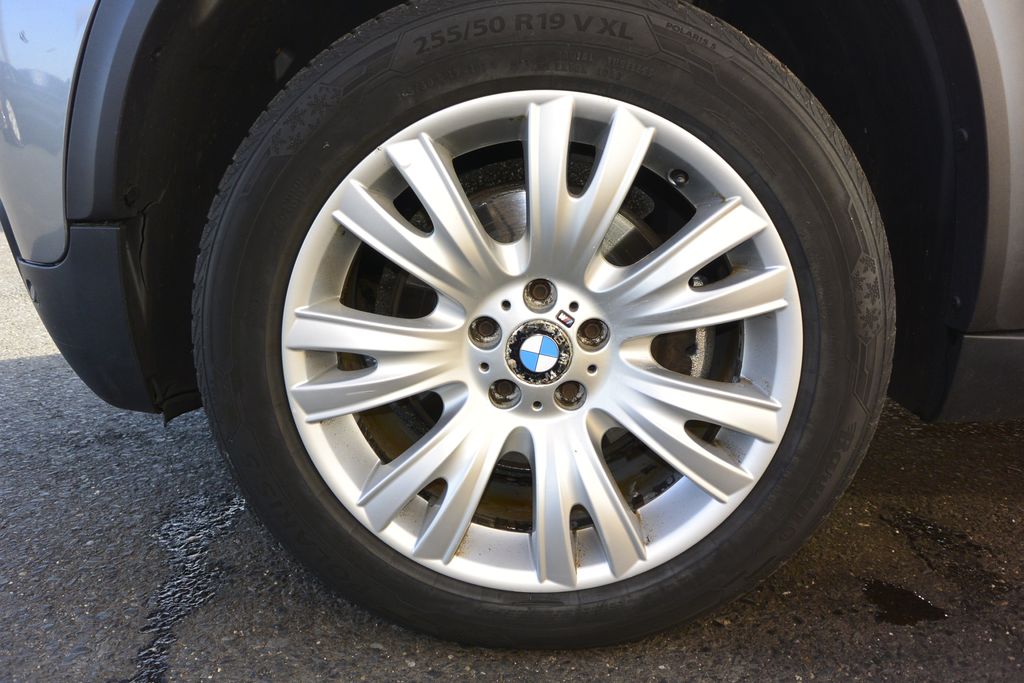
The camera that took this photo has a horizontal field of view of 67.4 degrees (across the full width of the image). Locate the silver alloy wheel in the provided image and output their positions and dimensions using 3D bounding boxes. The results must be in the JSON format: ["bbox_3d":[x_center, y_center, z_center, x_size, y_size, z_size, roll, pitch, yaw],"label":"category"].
[{"bbox_3d":[0.030,-0.006,0.867,0.517,0.517,0.210,0,15,1],"label":"silver alloy wheel"}]

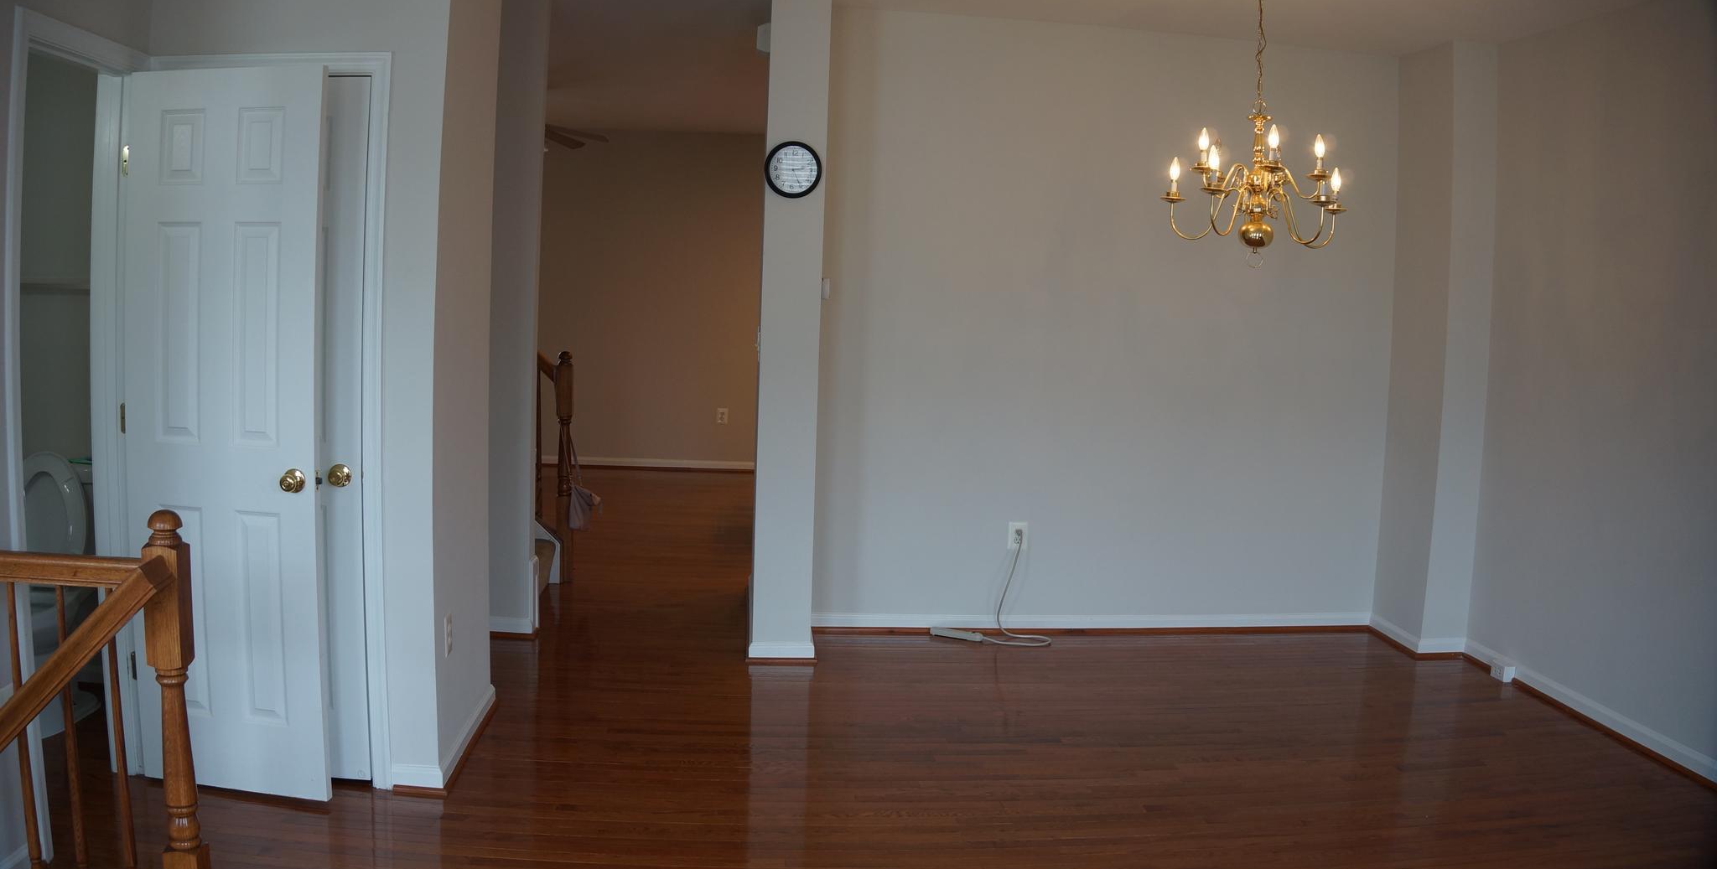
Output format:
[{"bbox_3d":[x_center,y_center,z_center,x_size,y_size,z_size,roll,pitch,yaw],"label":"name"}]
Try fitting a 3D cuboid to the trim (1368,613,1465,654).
[{"bbox_3d":[2.555,0.923,5.886,0.260,0.085,0.490,1,5,-7],"label":"trim"}]

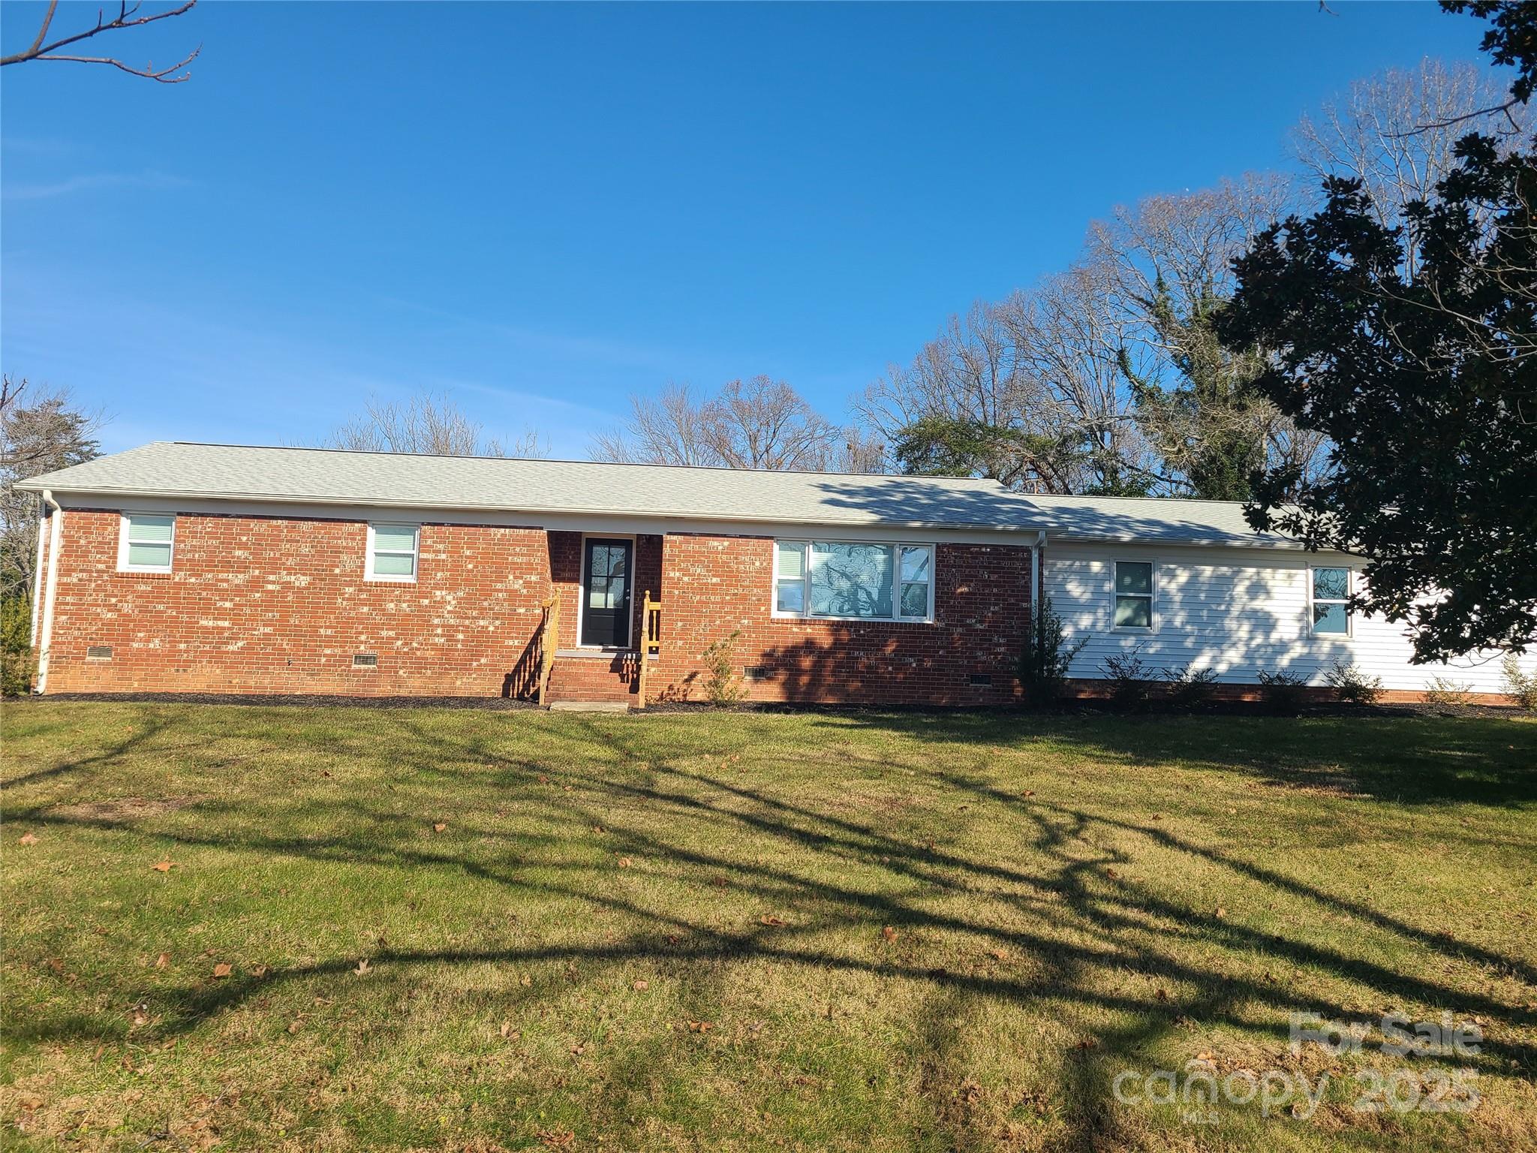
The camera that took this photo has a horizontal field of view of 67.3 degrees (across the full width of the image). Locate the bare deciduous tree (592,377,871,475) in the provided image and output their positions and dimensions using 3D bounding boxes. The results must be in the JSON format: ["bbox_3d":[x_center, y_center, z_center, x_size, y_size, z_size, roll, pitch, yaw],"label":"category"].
[{"bbox_3d":[-1.785,-1.970,52.391,12.743,14.496,12.106,2,-5,-4],"label":"bare deciduous tree"}]

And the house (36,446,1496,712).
[{"bbox_3d":[1.031,0.299,25.301,28.465,5.251,9.794,2,-5,-4],"label":"house"}]

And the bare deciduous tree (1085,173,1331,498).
[{"bbox_3d":[17.159,-5.546,44.946,9.934,21.056,9.437,2,-5,-4],"label":"bare deciduous tree"}]

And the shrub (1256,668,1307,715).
[{"bbox_3d":[9.306,2.067,20.926,0.944,0.802,0.897,2,-5,-4],"label":"shrub"}]

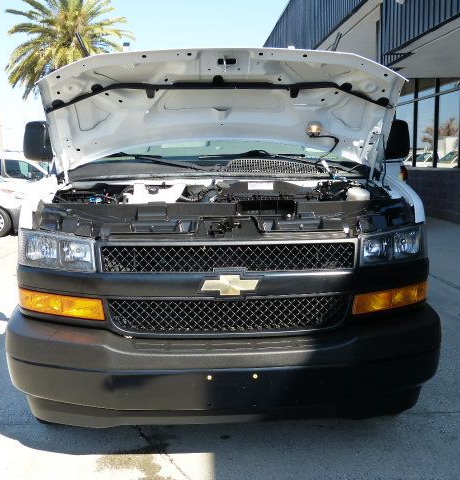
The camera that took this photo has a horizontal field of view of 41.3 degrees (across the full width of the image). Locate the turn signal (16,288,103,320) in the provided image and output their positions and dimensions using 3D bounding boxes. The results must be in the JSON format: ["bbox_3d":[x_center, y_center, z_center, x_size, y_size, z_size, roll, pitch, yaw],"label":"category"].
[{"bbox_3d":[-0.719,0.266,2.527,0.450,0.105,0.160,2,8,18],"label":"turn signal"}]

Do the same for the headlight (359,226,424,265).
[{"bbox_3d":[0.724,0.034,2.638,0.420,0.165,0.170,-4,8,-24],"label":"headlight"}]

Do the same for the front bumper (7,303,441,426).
[{"bbox_3d":[-0.002,0.520,2.589,1.920,0.440,0.440,-1,8,-3],"label":"front bumper"}]

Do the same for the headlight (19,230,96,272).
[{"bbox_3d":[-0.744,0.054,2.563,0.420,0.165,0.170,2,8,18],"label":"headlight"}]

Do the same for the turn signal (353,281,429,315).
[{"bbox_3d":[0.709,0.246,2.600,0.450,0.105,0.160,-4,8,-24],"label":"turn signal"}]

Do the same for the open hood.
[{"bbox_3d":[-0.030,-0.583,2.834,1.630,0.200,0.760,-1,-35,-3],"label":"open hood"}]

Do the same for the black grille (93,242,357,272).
[{"bbox_3d":[-0.002,0.068,2.447,1.040,0.120,0.090,-1,8,-3],"label":"black grille"}]

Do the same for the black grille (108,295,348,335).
[{"bbox_3d":[0.002,0.283,2.436,0.970,0.160,0.090,-1,8,-3],"label":"black grille"}]

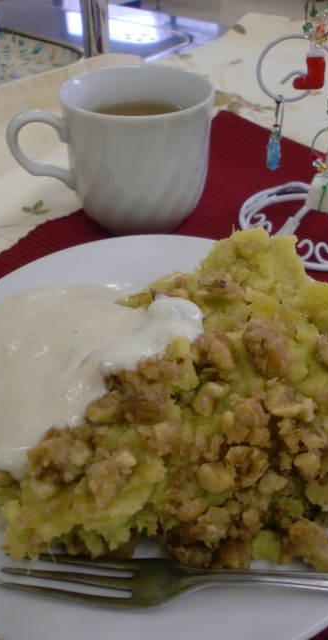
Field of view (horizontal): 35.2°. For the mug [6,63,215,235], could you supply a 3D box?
[{"bbox_3d":[-0.034,-0.100,0.315,0.122,0.080,0.085,0,43,0],"label":"mug"}]

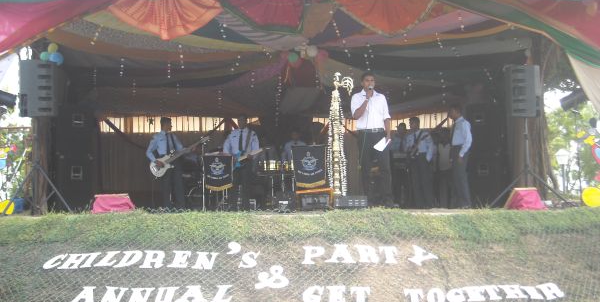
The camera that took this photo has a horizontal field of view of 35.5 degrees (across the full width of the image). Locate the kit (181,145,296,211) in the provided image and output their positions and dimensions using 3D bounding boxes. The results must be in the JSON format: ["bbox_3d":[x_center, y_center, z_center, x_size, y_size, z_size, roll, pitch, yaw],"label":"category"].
[{"bbox_3d":[-1.110,0.478,16.900,2.100,1.200,1.300,0,-4,0],"label":"kit"}]

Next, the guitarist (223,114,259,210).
[{"bbox_3d":[-1.011,0.204,15.900,0.600,1.680,0.450,0,-4,-5],"label":"guitarist"}]

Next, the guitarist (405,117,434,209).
[{"bbox_3d":[2.196,0.230,17.200,0.520,1.700,0.380,-2,-4,30],"label":"guitarist"}]

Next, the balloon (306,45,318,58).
[{"bbox_3d":[0.203,-1.616,15.200,0.190,0.220,0.190,0,-4,0],"label":"balloon"}]

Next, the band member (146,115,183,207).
[{"bbox_3d":[-2.314,0.215,16.100,0.620,1.670,0.450,1,-4,-15],"label":"band member"}]

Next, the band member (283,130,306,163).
[{"bbox_3d":[-0.103,0.254,17.600,0.500,1.350,0.650,0,-4,0],"label":"band member"}]

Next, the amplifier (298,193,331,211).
[{"bbox_3d":[0.210,0.699,12.700,0.400,0.220,0.280,0,-4,0],"label":"amplifier"}]

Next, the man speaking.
[{"bbox_3d":[0.914,-0.132,11.800,0.540,1.710,0.380,1,-4,-8],"label":"man speaking"}]

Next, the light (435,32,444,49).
[{"bbox_3d":[1.938,-1.535,13.000,0.130,0.220,0.100,0,-4,0],"label":"light"}]

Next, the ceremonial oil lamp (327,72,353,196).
[{"bbox_3d":[0.502,-0.159,11.900,0.340,1.680,0.340,0,-4,0],"label":"ceremonial oil lamp"}]

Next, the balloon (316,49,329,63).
[{"bbox_3d":[0.346,-1.469,14.400,0.190,0.215,0.190,0,-4,0],"label":"balloon"}]

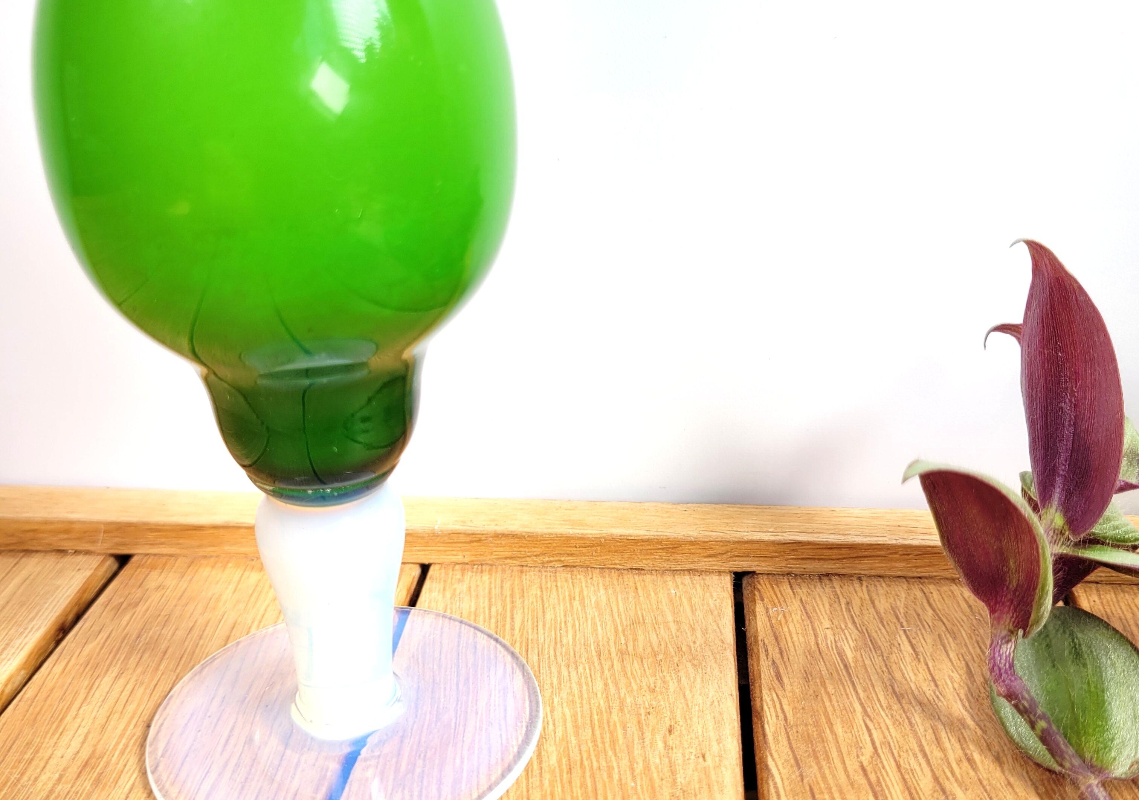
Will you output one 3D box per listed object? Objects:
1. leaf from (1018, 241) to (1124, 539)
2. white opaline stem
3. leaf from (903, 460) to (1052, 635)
[{"bbox_3d":[0.113,-0.002,0.257,0.022,0.067,0.015,-4,21,24],"label":"leaf"},{"bbox_3d":[-0.052,0.045,0.254,0.032,0.059,0.032,1,23,5],"label":"white opaline stem"},{"bbox_3d":[0.090,0.032,0.248,0.022,0.041,0.017,-27,17,16],"label":"leaf"}]

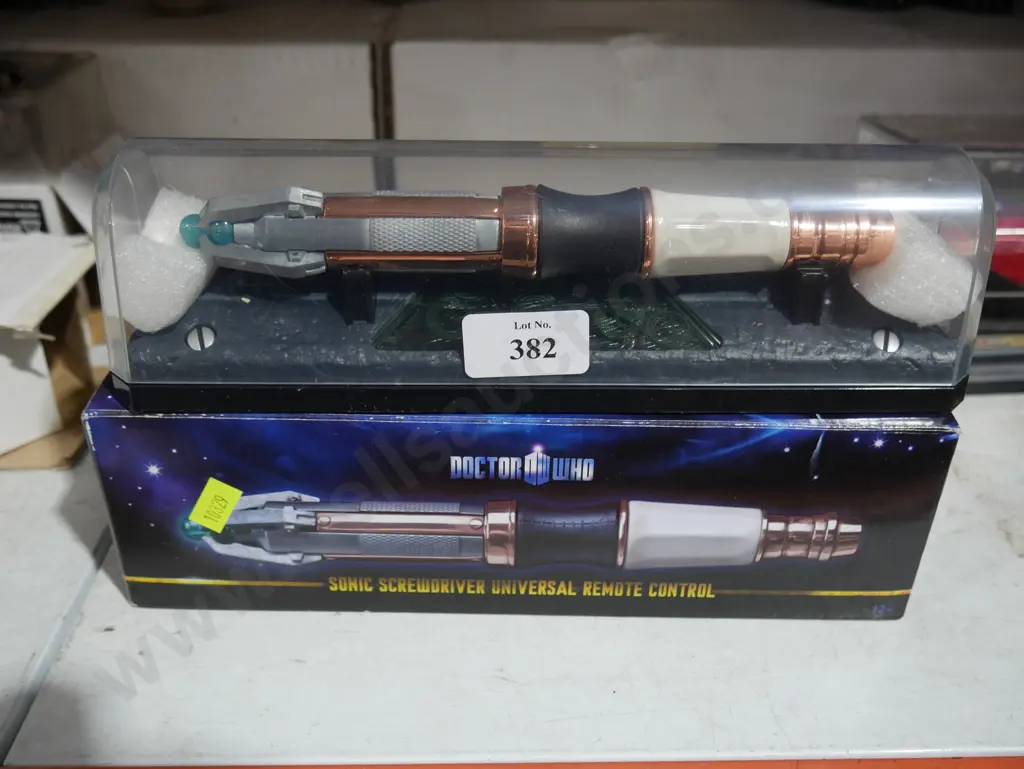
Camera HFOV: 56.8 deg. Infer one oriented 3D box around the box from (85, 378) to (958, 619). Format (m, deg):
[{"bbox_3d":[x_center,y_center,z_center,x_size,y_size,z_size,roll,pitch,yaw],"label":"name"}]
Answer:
[{"bbox_3d":[0.002,0.029,0.336,0.265,0.076,0.068,1,29,0],"label":"box"}]

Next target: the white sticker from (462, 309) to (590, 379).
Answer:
[{"bbox_3d":[0.004,-0.012,0.287,0.038,0.021,0.001,-2,27,0],"label":"white sticker"}]

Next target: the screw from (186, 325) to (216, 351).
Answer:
[{"bbox_3d":[-0.096,-0.014,0.293,0.008,0.003,0.008,0,63,-2],"label":"screw"}]

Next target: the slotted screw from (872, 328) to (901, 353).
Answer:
[{"bbox_3d":[0.118,-0.013,0.301,0.008,0.003,0.008,0,63,-2],"label":"slotted screw"}]

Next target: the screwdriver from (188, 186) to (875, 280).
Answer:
[{"bbox_3d":[0.009,-0.047,0.294,0.222,0.029,0.030,0,29,-1],"label":"screwdriver"}]

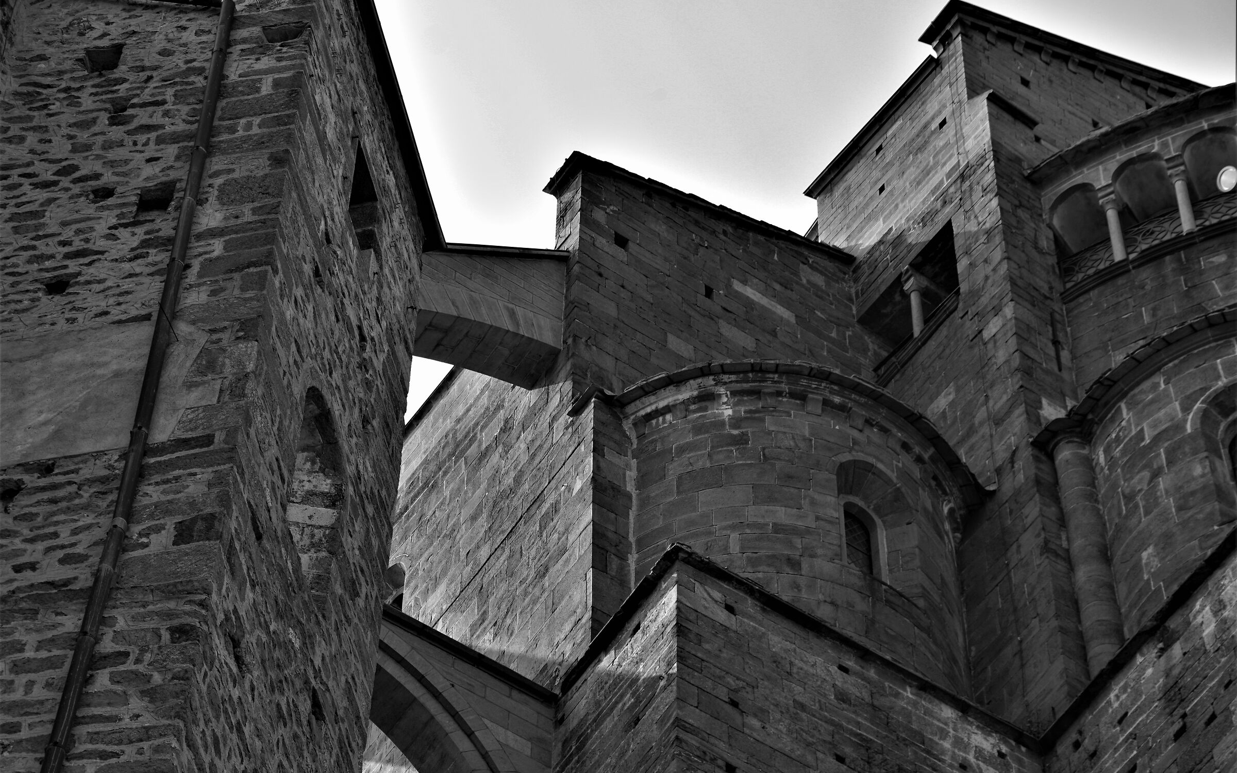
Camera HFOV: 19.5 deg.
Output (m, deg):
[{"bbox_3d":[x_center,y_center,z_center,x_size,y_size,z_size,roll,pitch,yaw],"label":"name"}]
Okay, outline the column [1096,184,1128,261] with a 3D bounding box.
[{"bbox_3d":[6.292,-1.985,45.623,0.260,1.726,0.270,-27,-60,19],"label":"column"}]

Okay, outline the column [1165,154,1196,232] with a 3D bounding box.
[{"bbox_3d":[7.111,-2.340,45.363,0.260,1.724,0.270,-18,-57,13],"label":"column"}]

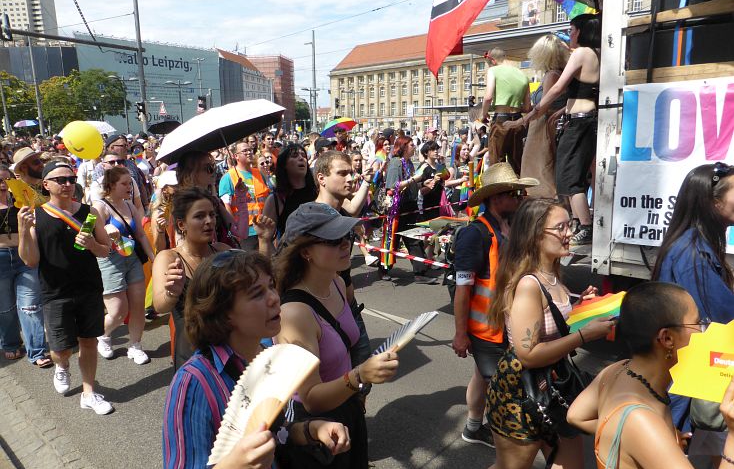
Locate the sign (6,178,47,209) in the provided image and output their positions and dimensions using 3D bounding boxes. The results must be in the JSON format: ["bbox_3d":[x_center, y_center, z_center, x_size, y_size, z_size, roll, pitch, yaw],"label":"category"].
[{"bbox_3d":[-2.110,-0.241,3.150,0.210,0.180,0.040,22,-6,-41],"label":"sign"}]

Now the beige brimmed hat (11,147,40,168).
[{"bbox_3d":[-3.311,-0.739,4.950,0.290,0.130,0.265,-20,5,17],"label":"beige brimmed hat"}]

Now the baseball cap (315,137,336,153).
[{"bbox_3d":[-0.512,-1.085,6.209,0.270,0.140,0.190,4,13,20],"label":"baseball cap"}]

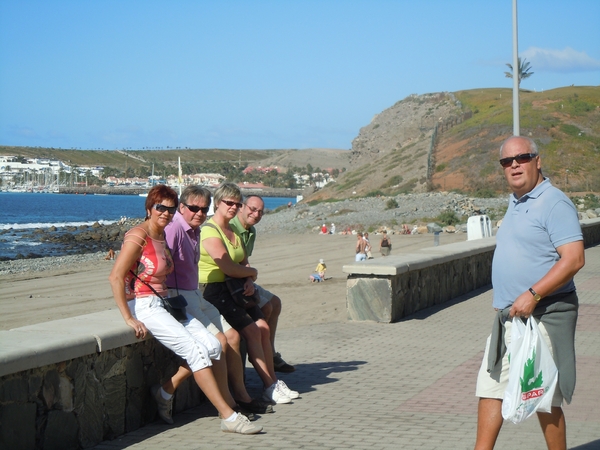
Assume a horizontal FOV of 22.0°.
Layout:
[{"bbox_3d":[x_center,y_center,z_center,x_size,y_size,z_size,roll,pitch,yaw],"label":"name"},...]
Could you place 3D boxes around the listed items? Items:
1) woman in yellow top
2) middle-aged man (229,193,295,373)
[{"bbox_3d":[-0.354,0.450,10.565,0.678,1.484,0.511,0,2,18],"label":"woman in yellow top"},{"bbox_3d":[-0.315,0.417,11.086,0.600,1.268,0.491,1,2,20],"label":"middle-aged man"}]

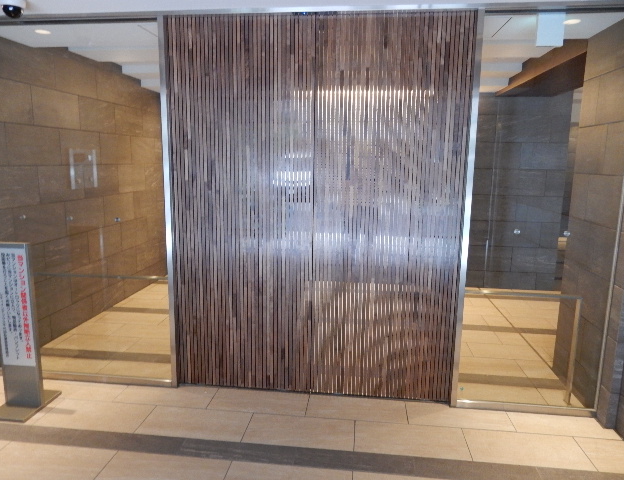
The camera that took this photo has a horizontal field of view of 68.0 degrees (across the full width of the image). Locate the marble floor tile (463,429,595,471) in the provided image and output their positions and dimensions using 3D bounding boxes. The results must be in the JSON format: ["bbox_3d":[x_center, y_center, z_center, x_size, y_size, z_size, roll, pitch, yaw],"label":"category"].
[{"bbox_3d":[1.133,1.115,2.457,0.600,0.015,0.291,2,10,6],"label":"marble floor tile"}]

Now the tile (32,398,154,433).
[{"bbox_3d":[-1.259,1.039,2.718,0.600,0.015,0.291,2,10,6],"label":"tile"}]

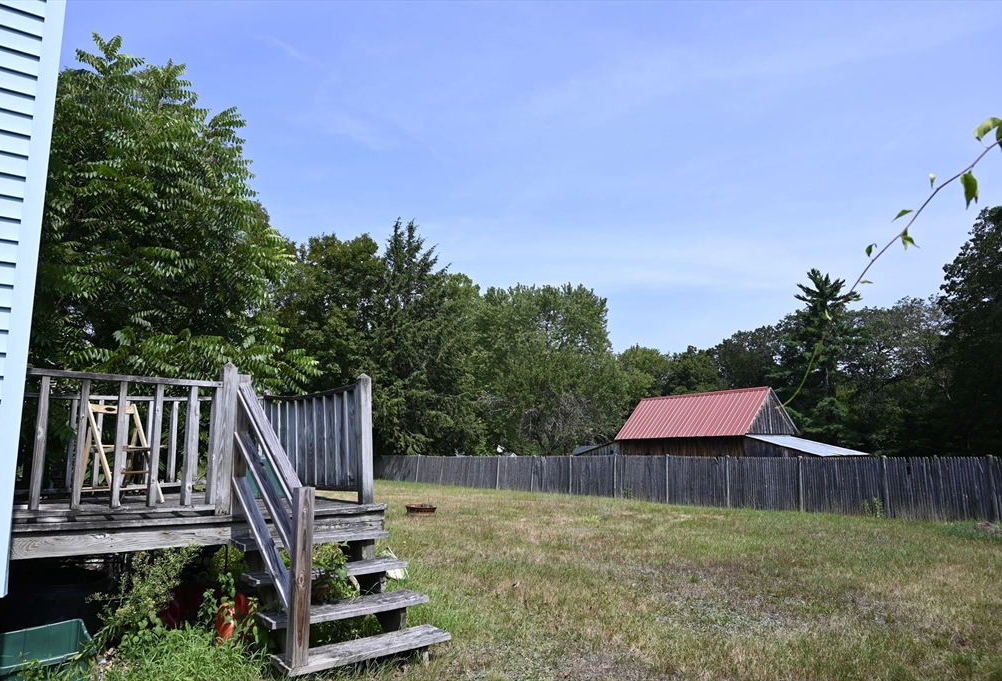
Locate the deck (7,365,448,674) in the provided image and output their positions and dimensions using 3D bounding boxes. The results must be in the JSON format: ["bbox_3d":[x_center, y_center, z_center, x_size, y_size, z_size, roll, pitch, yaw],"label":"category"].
[{"bbox_3d":[-2.263,1.155,5.018,2.325,1.851,3.483,7,-12,-38],"label":"deck"}]

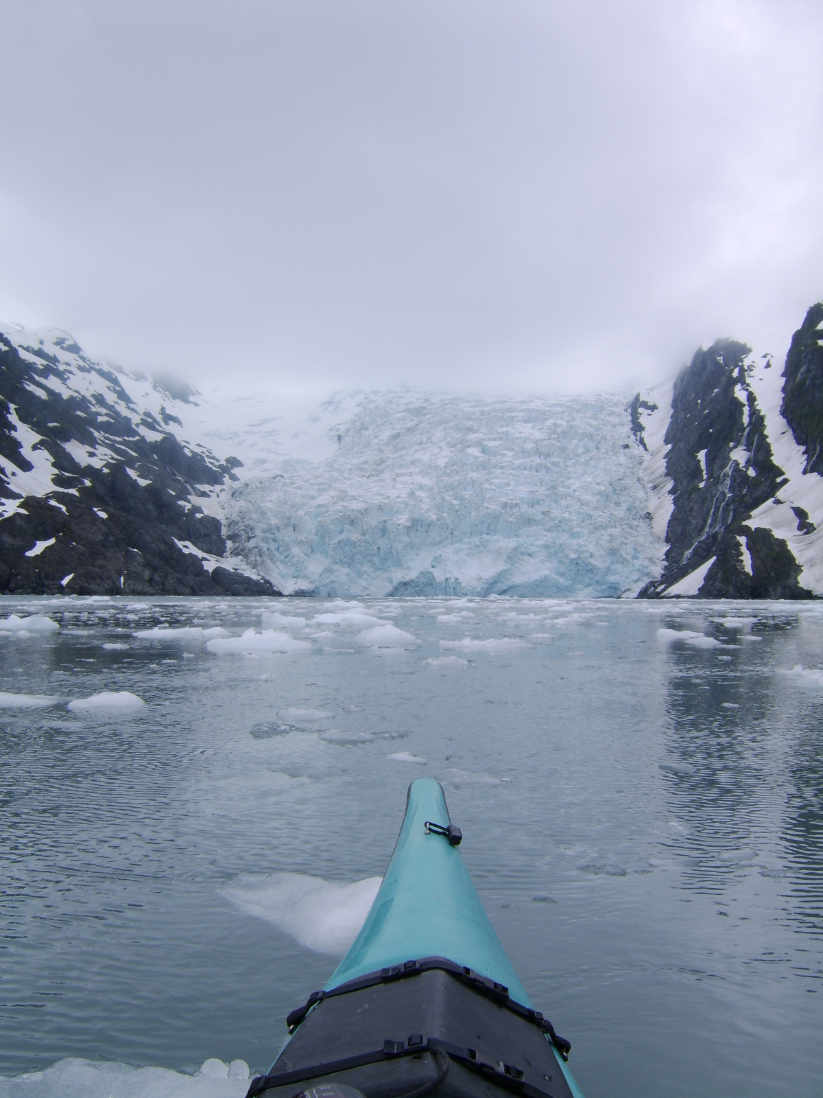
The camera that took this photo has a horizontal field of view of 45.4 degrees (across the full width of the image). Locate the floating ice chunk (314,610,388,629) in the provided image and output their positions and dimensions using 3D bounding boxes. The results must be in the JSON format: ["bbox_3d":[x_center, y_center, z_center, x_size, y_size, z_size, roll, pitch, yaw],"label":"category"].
[{"bbox_3d":[-1.651,1.935,27.453,2.110,0.400,1.200,0,-3,-3],"label":"floating ice chunk"}]

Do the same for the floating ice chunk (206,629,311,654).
[{"bbox_3d":[-2.337,1.374,15.063,1.600,0.320,0.950,1,-3,-9],"label":"floating ice chunk"}]

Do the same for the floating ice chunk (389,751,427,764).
[{"bbox_3d":[-0.017,1.025,4.861,0.189,0.045,0.150,0,-3,0],"label":"floating ice chunk"}]

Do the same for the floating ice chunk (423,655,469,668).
[{"bbox_3d":[0.412,1.326,11.665,0.504,0.110,0.380,0,-3,2],"label":"floating ice chunk"}]

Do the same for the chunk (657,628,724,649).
[{"bbox_3d":[4.987,1.564,17.650,1.174,0.270,1.200,0,-3,16],"label":"chunk"}]

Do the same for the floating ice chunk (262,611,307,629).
[{"bbox_3d":[-3.446,1.905,26.617,1.241,0.360,0.950,1,-3,-7],"label":"floating ice chunk"}]

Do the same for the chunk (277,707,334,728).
[{"bbox_3d":[-0.708,1.094,6.520,0.372,0.060,0.300,1,-3,-6],"label":"chunk"}]

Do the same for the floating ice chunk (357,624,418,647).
[{"bbox_3d":[-0.405,1.464,16.914,1.052,0.340,0.850,0,-3,-1],"label":"floating ice chunk"}]

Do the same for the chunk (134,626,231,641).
[{"bbox_3d":[-4.532,1.623,19.431,1.880,0.220,0.950,1,-3,-13],"label":"chunk"}]

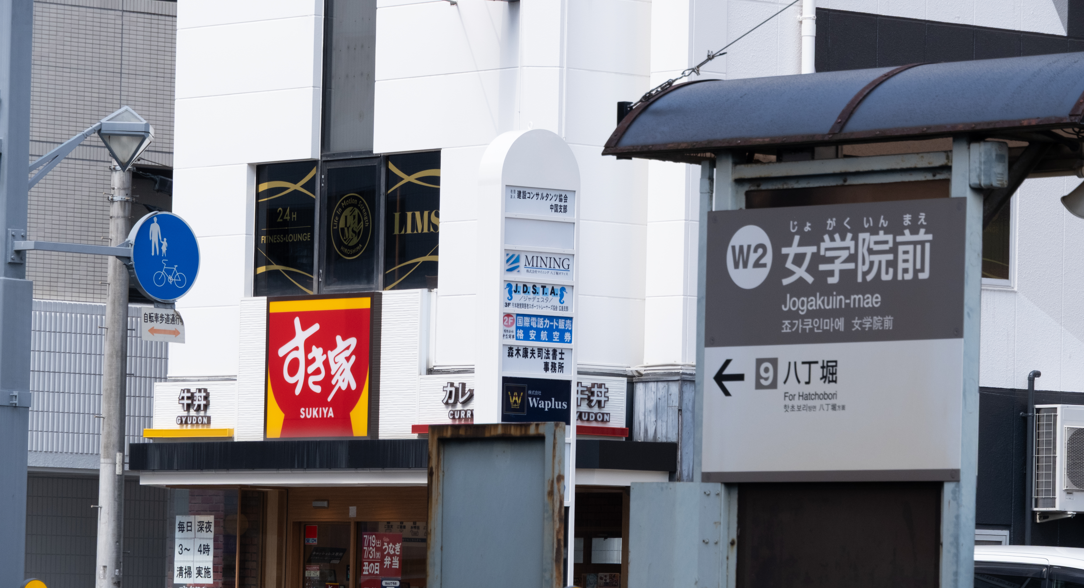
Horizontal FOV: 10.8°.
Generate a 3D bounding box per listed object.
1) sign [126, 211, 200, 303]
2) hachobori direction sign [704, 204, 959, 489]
[{"bbox_3d":[-2.561,-0.253,38.731,0.600,0.600,0.080,4,-4,-40],"label":"sign"},{"bbox_3d":[0.910,0.143,17.810,0.030,0.870,1.150,4,-4,-40],"label":"hachobori direction sign"}]

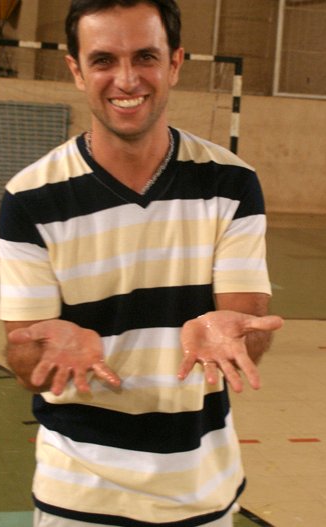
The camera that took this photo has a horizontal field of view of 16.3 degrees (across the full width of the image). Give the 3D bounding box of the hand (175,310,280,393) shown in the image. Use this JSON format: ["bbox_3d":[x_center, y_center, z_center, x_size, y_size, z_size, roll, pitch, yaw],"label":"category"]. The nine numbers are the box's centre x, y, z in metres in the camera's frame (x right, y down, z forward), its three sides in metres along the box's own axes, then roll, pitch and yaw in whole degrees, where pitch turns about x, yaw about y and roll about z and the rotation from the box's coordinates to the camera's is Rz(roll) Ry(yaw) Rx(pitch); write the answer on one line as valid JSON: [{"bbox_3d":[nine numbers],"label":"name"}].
[{"bbox_3d":[0.091,0.119,1.540,0.138,0.062,0.165,-7,30,1],"label":"hand"}]

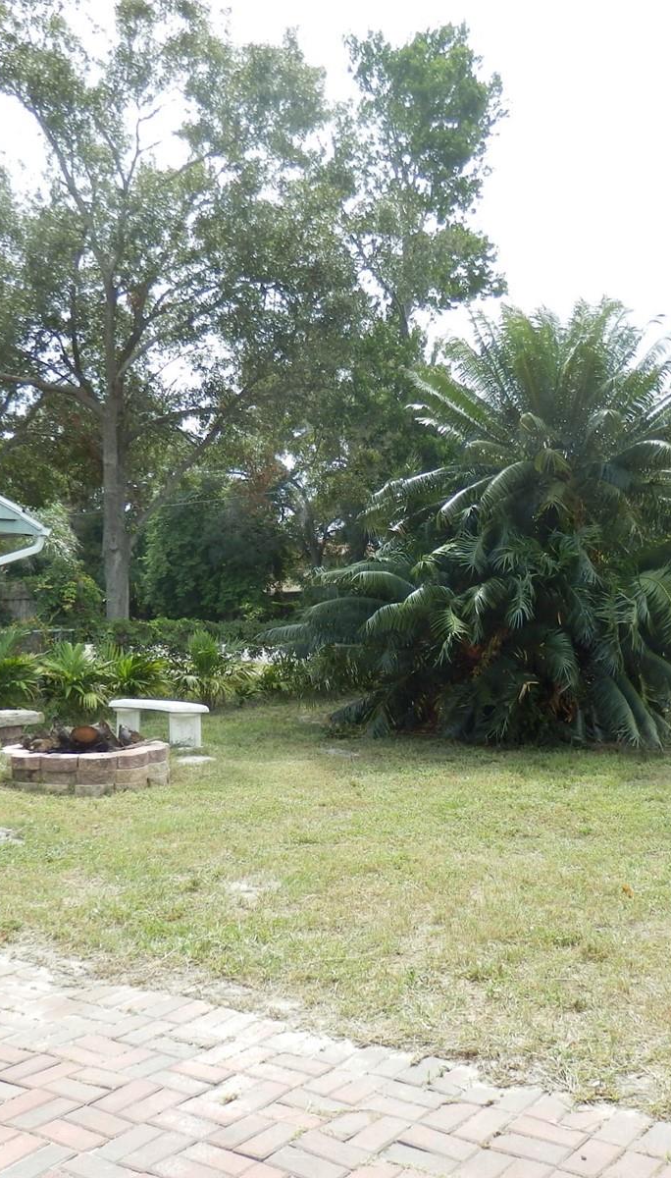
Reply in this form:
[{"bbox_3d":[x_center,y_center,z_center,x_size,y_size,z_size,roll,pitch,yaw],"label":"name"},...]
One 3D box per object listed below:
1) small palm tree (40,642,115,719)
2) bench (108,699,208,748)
[{"bbox_3d":[-2.960,1.106,13.000,0.870,0.980,0.850,-1,-1,-13],"label":"small palm tree"},{"bbox_3d":[-1.739,1.332,11.200,1.100,0.430,0.430,-1,-1,34],"label":"bench"}]

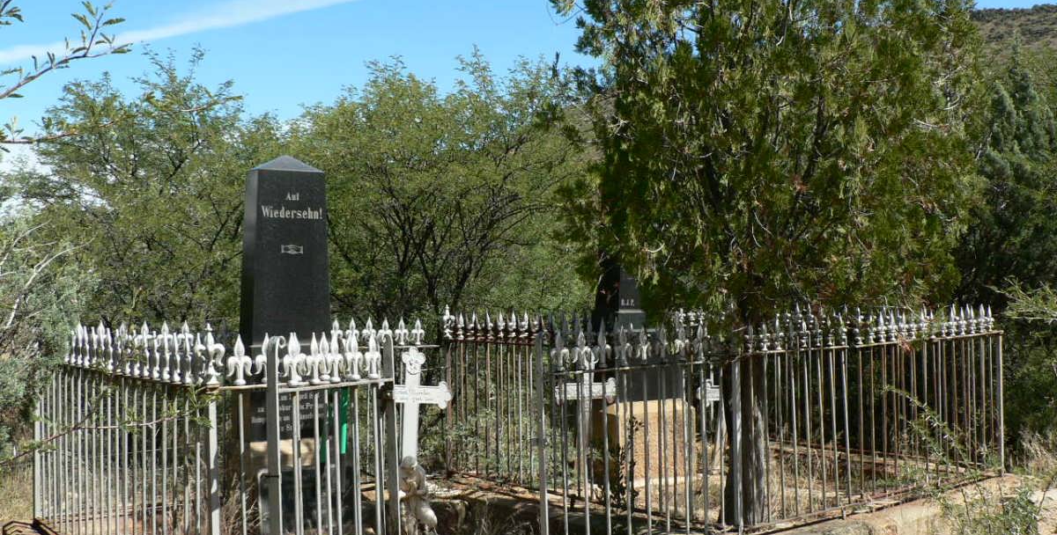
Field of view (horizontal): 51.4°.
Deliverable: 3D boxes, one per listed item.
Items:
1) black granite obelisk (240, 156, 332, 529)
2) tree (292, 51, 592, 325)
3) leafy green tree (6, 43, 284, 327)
[{"bbox_3d":[-1.517,0.451,6.932,0.530,2.322,0.330,0,-2,-36],"label":"black granite obelisk"},{"bbox_3d":[-0.827,-0.174,10.993,3.120,3.943,3.100,-1,-1,-4],"label":"tree"},{"bbox_3d":[-3.489,-0.057,9.991,2.484,3.787,2.600,-1,-2,-19],"label":"leafy green tree"}]

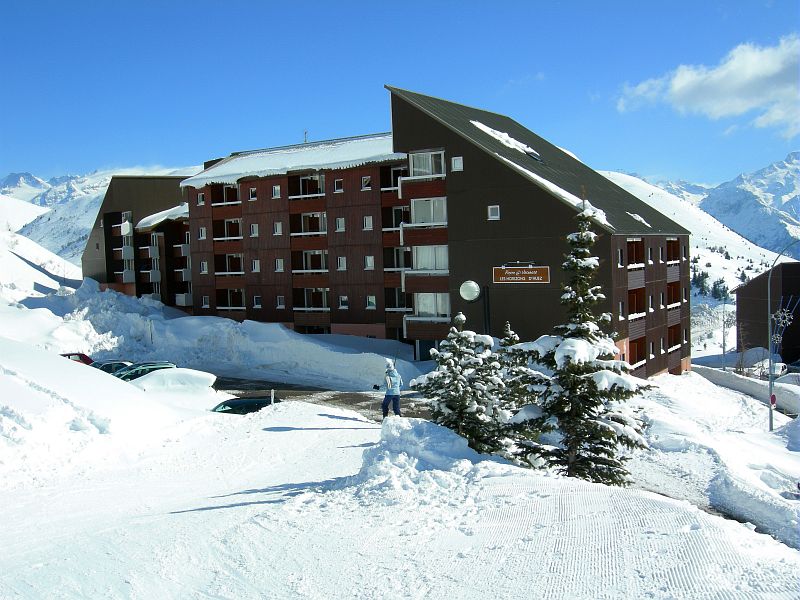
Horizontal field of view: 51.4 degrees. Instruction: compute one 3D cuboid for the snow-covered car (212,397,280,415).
[{"bbox_3d":[-5.551,4.308,29.596,4.100,1.430,1.720,-4,4,-27],"label":"snow-covered car"}]

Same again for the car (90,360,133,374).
[{"bbox_3d":[-14.153,3.799,40.236,4.200,1.450,1.720,-4,4,-34],"label":"car"}]

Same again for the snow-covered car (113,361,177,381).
[{"bbox_3d":[-10.179,3.313,31.389,4.200,1.480,1.720,-5,4,-42],"label":"snow-covered car"}]

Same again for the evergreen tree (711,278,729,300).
[{"bbox_3d":[99.844,-3.281,260.000,5.000,7.000,5.000,-2,3,0],"label":"evergreen tree"}]

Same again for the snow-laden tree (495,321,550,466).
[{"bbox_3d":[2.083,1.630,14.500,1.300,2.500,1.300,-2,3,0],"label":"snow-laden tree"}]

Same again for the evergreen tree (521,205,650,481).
[{"bbox_3d":[2.799,0.690,12.900,2.000,4.300,2.000,-2,3,0],"label":"evergreen tree"}]

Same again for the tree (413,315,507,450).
[{"bbox_3d":[0.965,1.420,13.500,1.550,2.450,1.550,-2,3,0],"label":"tree"}]

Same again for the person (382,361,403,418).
[{"bbox_3d":[-0.214,2.399,22.300,0.450,1.680,0.550,-1,3,18],"label":"person"}]

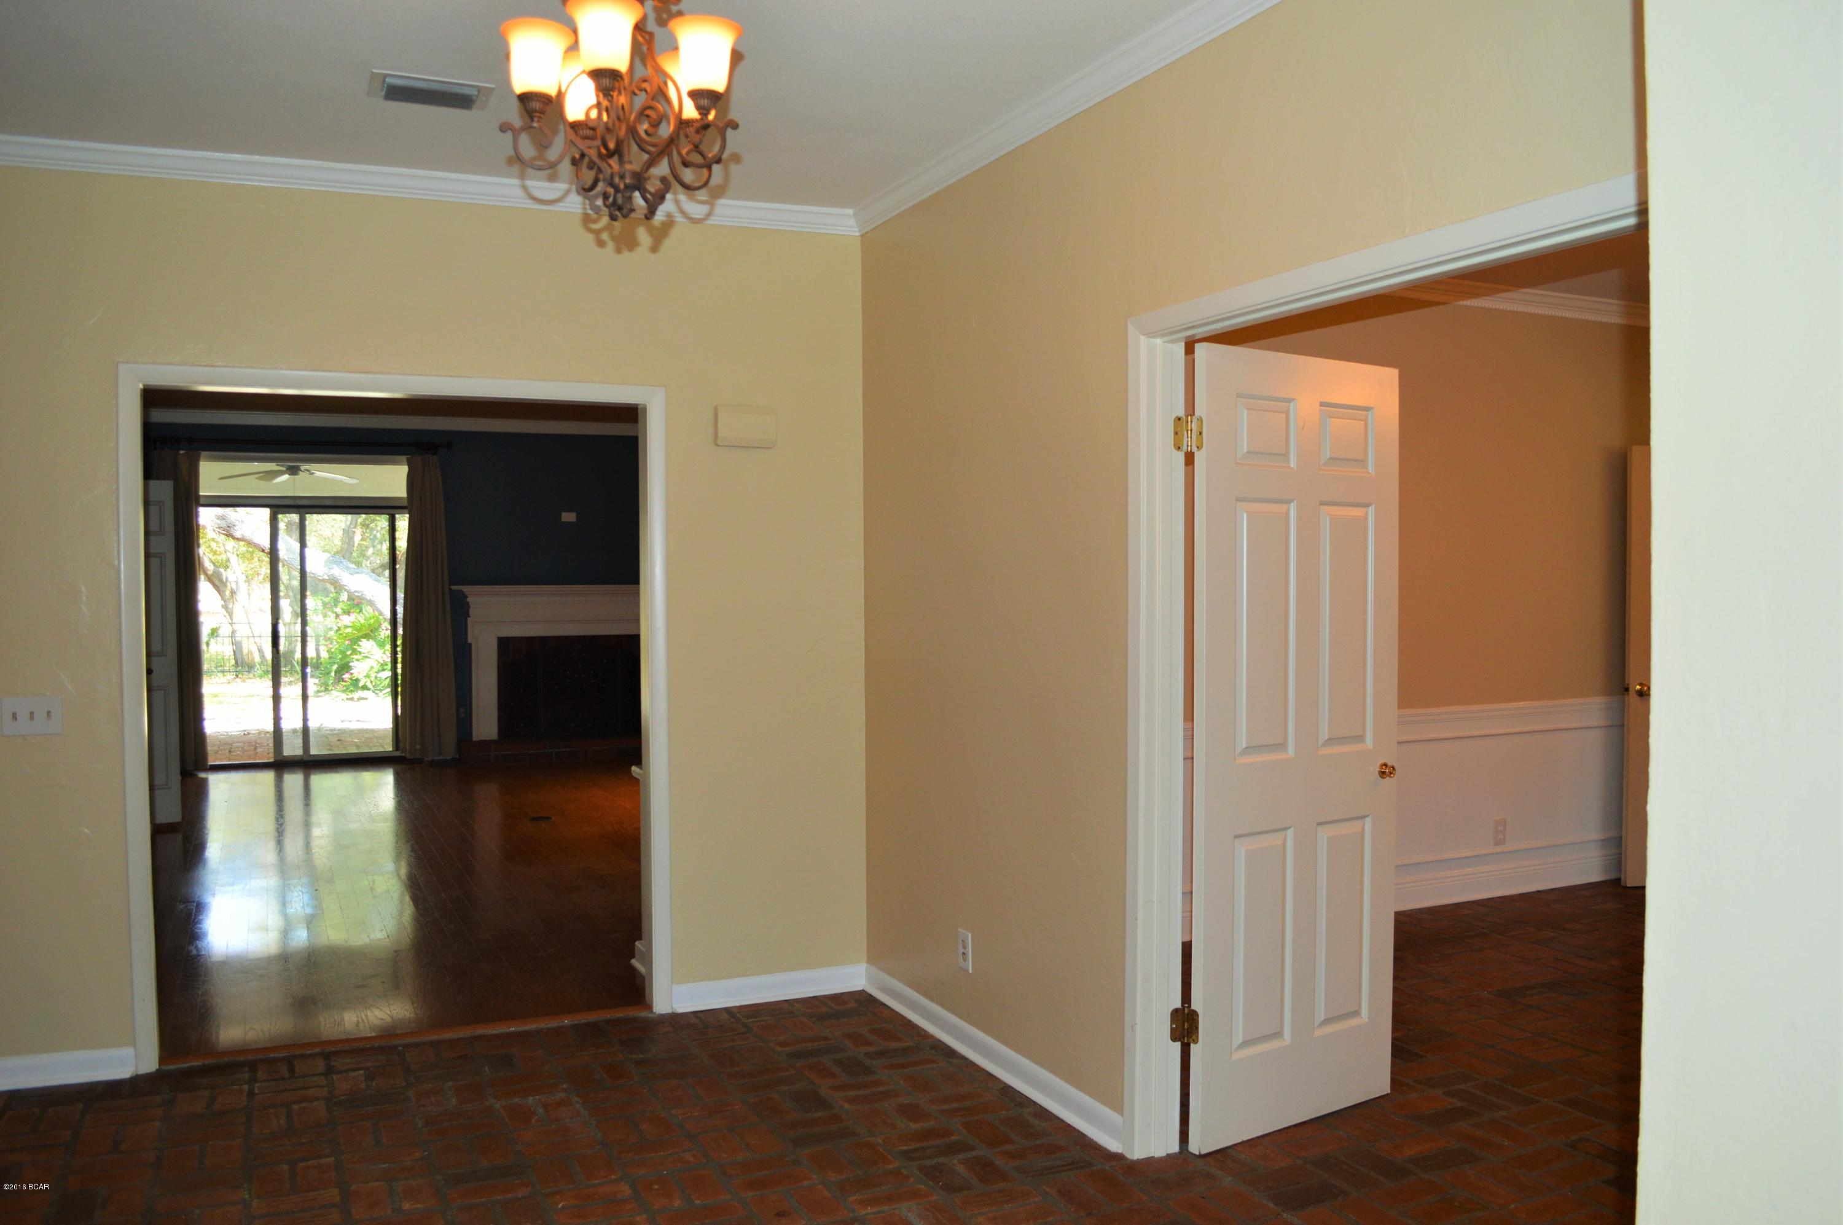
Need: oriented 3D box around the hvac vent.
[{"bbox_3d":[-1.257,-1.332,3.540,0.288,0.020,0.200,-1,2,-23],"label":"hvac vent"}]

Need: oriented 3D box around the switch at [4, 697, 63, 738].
[{"bbox_3d":[-2.607,0.305,4.053,0.155,0.115,0.014,-1,2,-20],"label":"switch"}]

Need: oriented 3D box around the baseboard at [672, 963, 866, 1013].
[{"bbox_3d":[-0.525,1.310,4.846,0.693,0.097,0.024,-1,2,-20],"label":"baseboard"}]

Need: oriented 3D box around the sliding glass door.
[{"bbox_3d":[-4.723,0.184,10.640,1.625,1.992,0.100,-1,2,-20],"label":"sliding glass door"}]

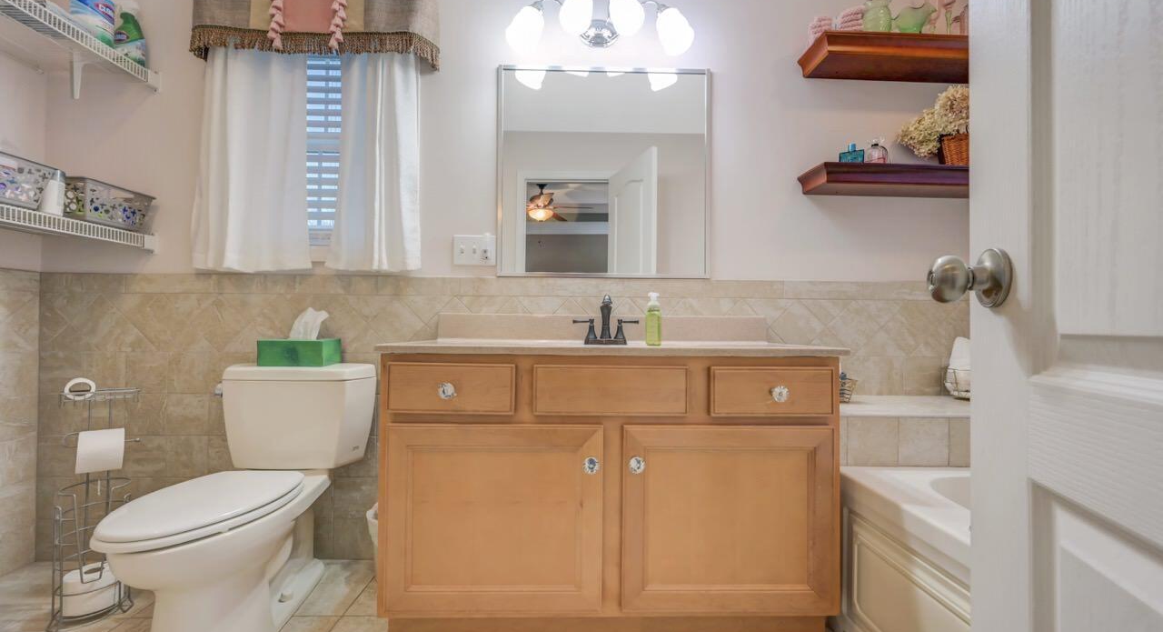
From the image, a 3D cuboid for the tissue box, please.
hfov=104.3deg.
[{"bbox_3d":[-1.004,0.131,1.617,0.225,0.088,0.121,1,-1,-1],"label":"tissue box"}]

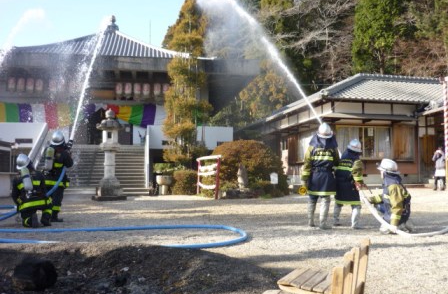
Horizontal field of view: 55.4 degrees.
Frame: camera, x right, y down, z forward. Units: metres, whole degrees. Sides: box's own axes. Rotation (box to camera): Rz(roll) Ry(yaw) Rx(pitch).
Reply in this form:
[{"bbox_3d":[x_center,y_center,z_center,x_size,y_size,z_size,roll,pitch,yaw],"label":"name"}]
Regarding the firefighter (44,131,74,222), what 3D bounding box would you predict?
[{"bbox_3d":[-3.101,0.559,8.040,0.500,1.720,0.480,-1,-1,25],"label":"firefighter"}]

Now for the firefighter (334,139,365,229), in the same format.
[{"bbox_3d":[2.189,0.626,7.438,0.520,1.560,0.420,-1,-1,28],"label":"firefighter"}]

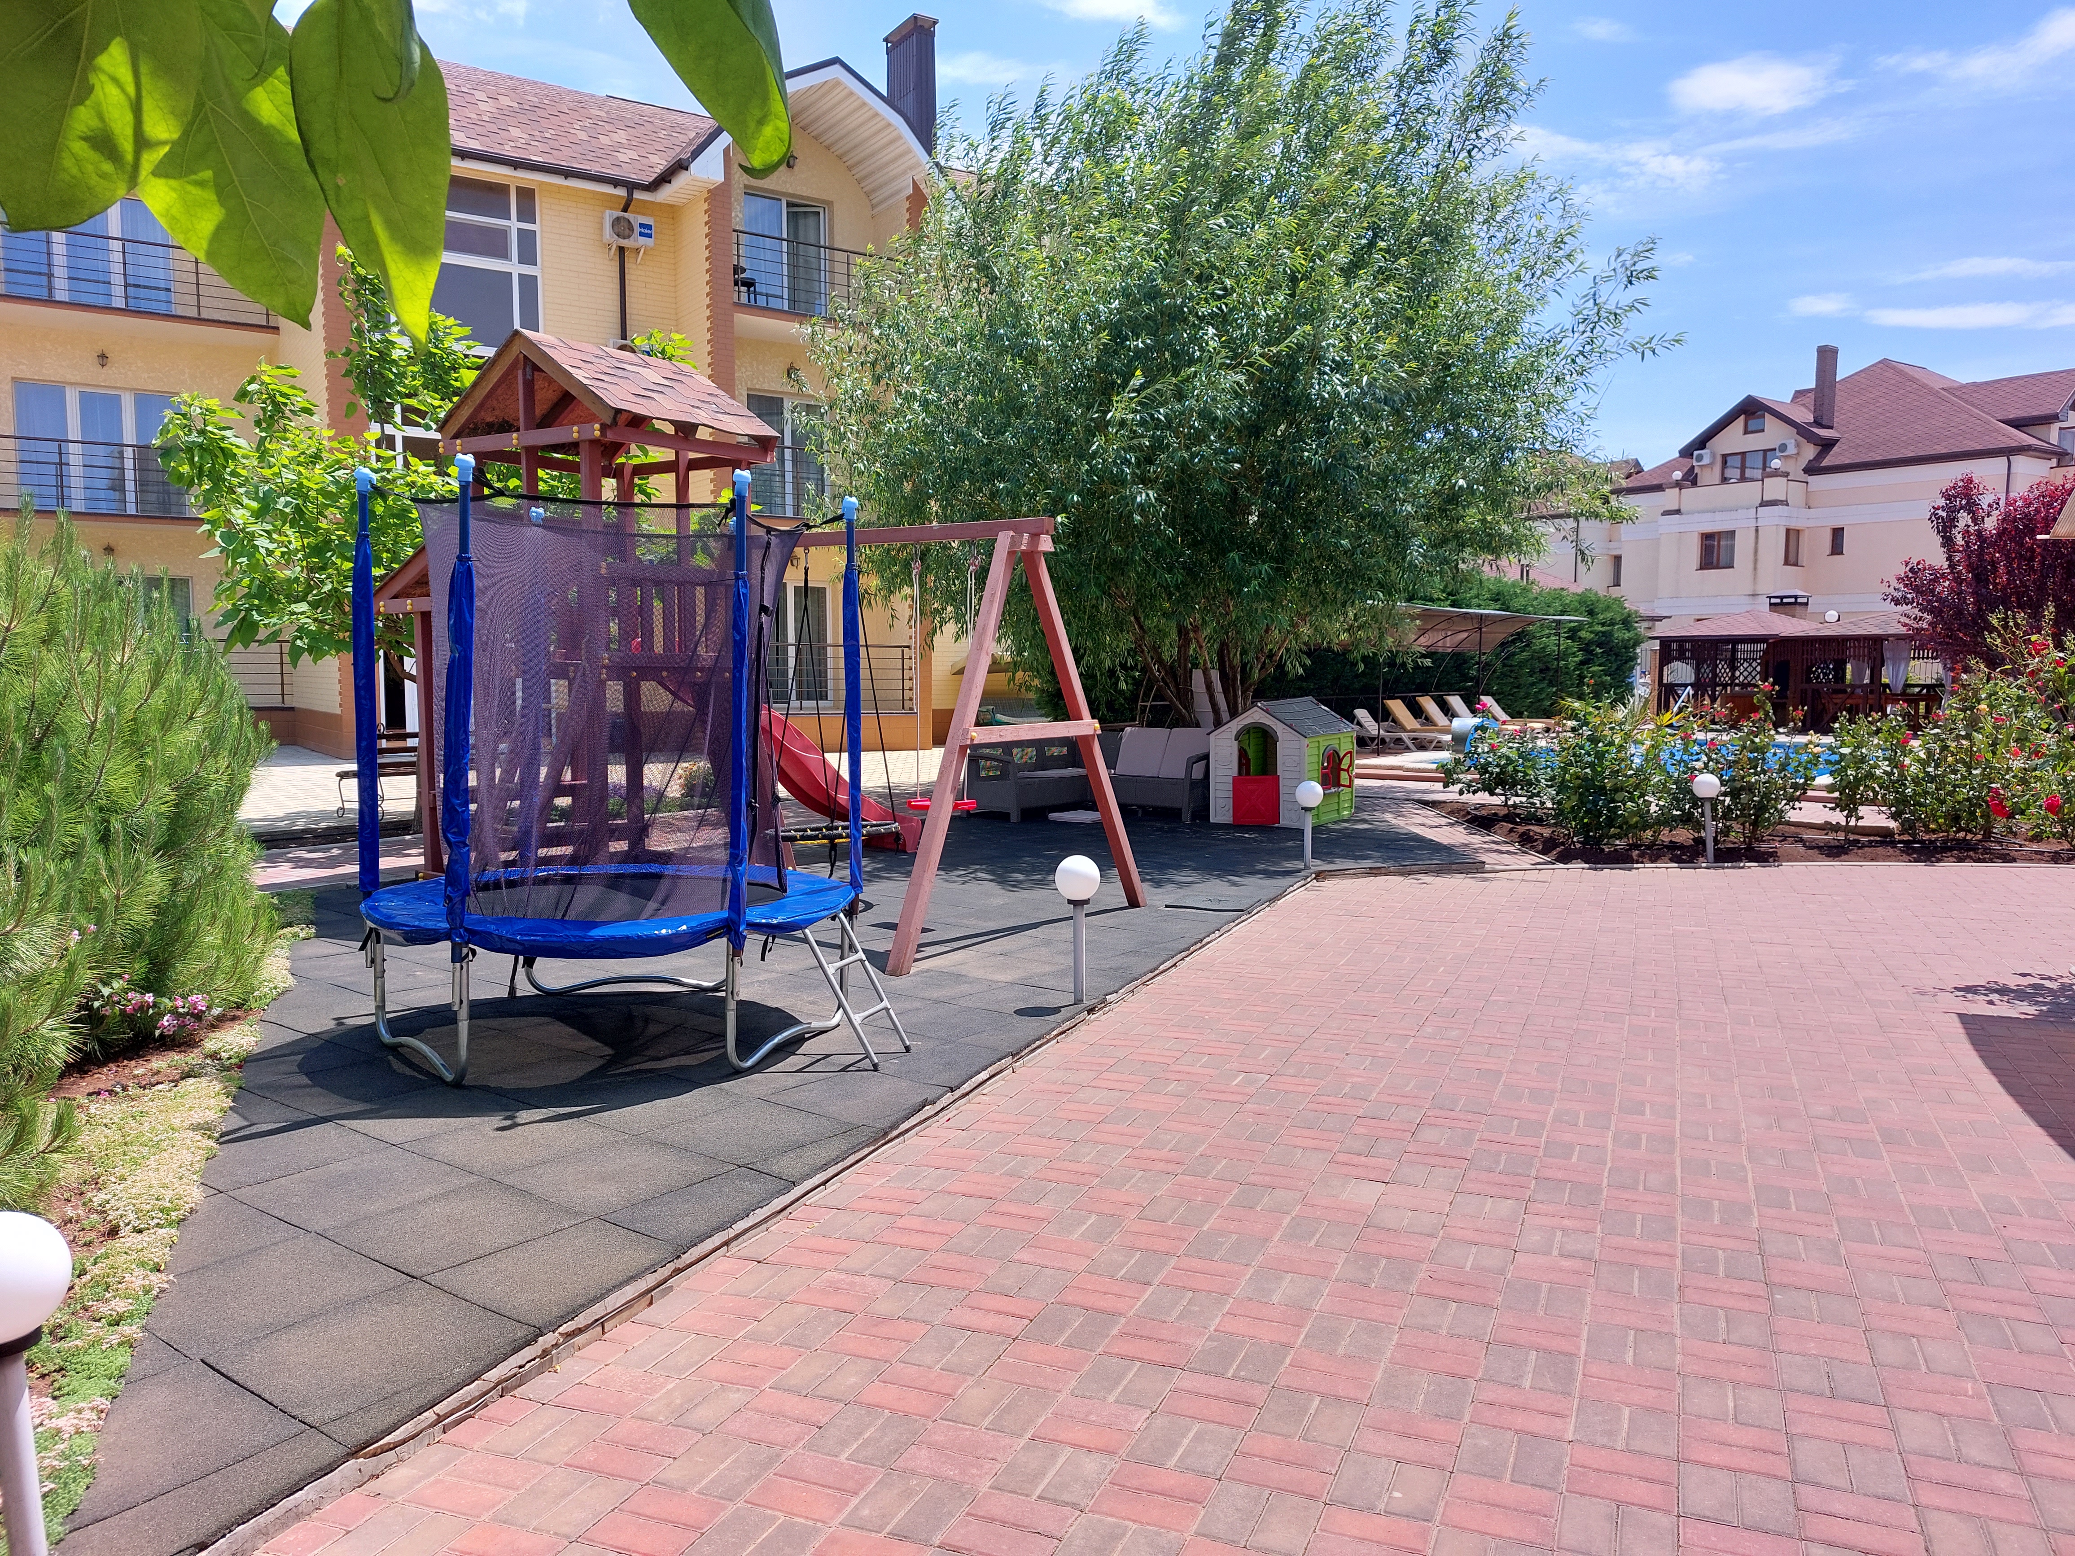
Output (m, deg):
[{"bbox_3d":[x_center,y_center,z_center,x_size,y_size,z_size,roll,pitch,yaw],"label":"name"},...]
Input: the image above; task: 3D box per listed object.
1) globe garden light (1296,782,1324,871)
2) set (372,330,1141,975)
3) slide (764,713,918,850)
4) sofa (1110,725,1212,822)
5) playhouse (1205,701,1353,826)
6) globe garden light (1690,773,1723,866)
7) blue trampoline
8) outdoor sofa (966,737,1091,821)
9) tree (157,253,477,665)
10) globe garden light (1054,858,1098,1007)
[{"bbox_3d":[1.948,0.332,10.304,0.200,0.655,0.200,0,5,0],"label":"globe garden light"},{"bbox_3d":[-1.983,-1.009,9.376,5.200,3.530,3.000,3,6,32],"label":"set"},{"bbox_3d":[-1.851,-0.103,10.932,0.550,1.450,2.100,4,7,40],"label":"slide"},{"bbox_3d":[1.130,-0.055,13.900,1.250,0.800,0.700,3,6,37],"label":"sofa"},{"bbox_3d":[2.259,-0.148,13.189,0.970,1.100,1.170,3,6,31],"label":"playhouse"},{"bbox_3d":[4.865,0.298,10.396,0.200,0.675,0.200,0,5,0],"label":"globe garden light"},{"bbox_3d":[-1.647,-0.067,5.970,2.170,2.250,2.000,0,5,0],"label":"blue trampoline"},{"bbox_3d":[-0.030,-0.059,14.019,1.250,0.800,0.700,-5,7,-44],"label":"outdoor sofa"},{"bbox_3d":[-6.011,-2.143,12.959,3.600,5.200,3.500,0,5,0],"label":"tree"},{"bbox_3d":[0.183,0.675,6.405,0.200,0.675,0.200,0,5,0],"label":"globe garden light"}]

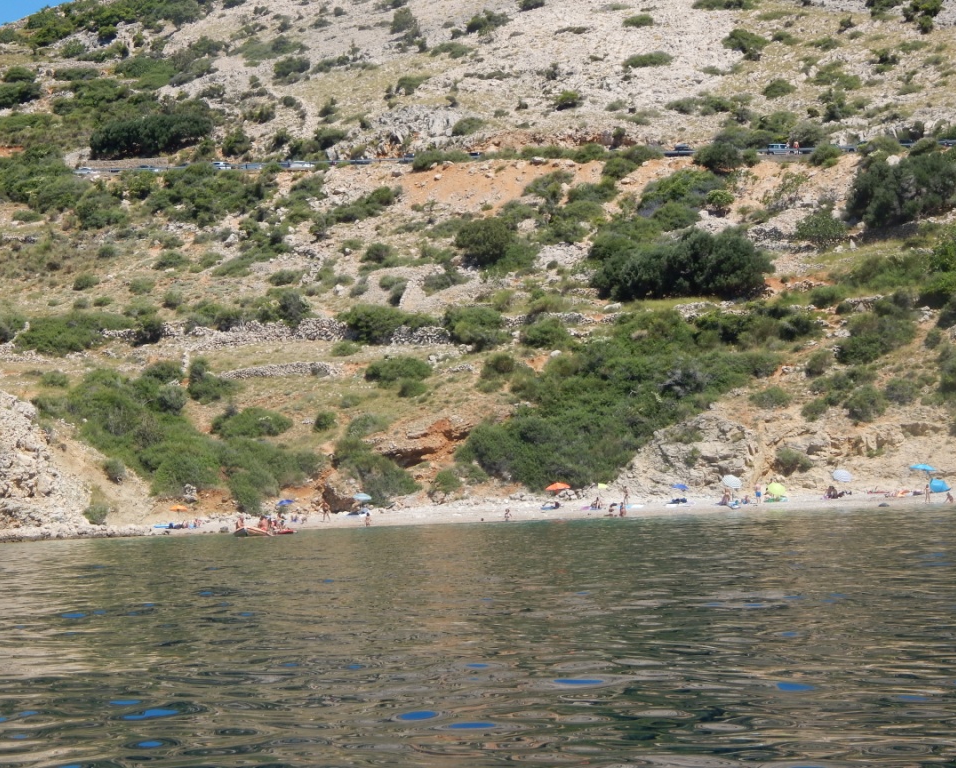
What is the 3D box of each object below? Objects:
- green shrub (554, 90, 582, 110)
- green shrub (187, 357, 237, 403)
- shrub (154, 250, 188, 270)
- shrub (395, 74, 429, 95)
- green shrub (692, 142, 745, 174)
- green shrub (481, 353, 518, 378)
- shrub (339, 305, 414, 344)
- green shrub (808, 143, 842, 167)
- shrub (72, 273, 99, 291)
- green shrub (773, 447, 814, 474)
[{"bbox_3d":[13.660,-42.550,333.000,3.450,2.700,2.930,-2,-3,0],"label":"green shrub"},{"bbox_3d":[-27.970,-0.420,232.000,4.600,4.500,3.910,-2,-3,0],"label":"green shrub"},{"bbox_3d":[-38.070,-15.300,276.000,3.860,2.110,3.280,-2,-3,0],"label":"shrub"},{"bbox_3d":[-10.190,-46.420,345.000,4.670,2.800,3.730,-2,-3,0],"label":"shrub"},{"bbox_3d":[33.160,-30.967,304.000,7.260,3.960,6.000,-3,-3,7],"label":"green shrub"},{"bbox_3d":[2.171,-1.817,224.000,3.430,2.390,2.900,-3,-3,1],"label":"green shrub"},{"bbox_3d":[-11.230,-6.650,248.000,8.270,4.250,6.200,-2,-3,0],"label":"shrub"},{"bbox_3d":[46.765,-30.862,299.000,4.450,2.920,3.800,-3,-3,9],"label":"green shrub"},{"bbox_3d":[-52.939,-13.792,300.000,3.520,2.160,2.900,-2,-3,-10],"label":"shrub"},{"bbox_3d":[27.347,6.707,192.000,3.380,2.120,2.600,-3,-3,8],"label":"green shrub"}]

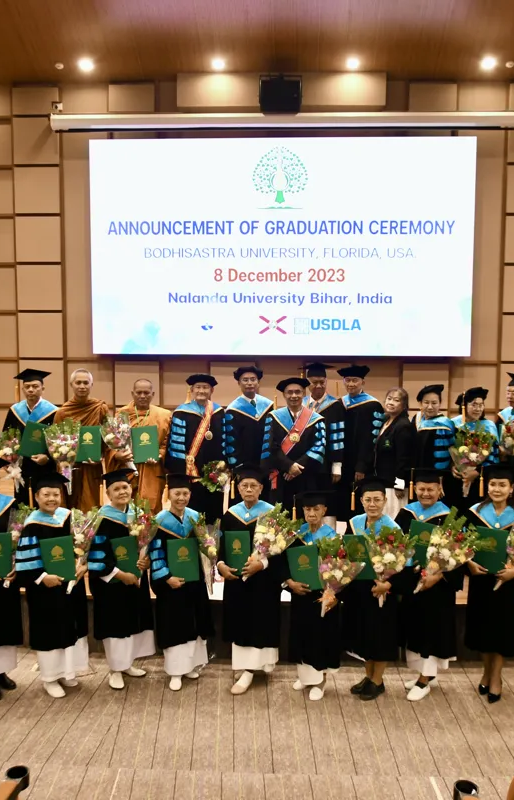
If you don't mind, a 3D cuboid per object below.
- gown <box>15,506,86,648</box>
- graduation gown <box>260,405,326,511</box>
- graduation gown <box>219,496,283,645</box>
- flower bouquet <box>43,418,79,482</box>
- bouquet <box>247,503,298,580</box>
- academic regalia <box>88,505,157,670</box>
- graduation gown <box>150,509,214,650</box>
[{"bbox_3d":[-1.484,1.297,6.515,0.500,1.028,0.380,-4,8,-32],"label":"gown"},{"bbox_3d":[0.311,0.538,7.879,0.569,0.994,0.360,1,7,5],"label":"graduation gown"},{"bbox_3d":[-0.040,1.251,6.483,0.480,1.042,0.400,1,7,5],"label":"graduation gown"},{"bbox_3d":[-1.644,0.452,7.607,0.290,0.560,0.220,-5,10,-4],"label":"flower bouquet"},{"bbox_3d":[0.089,1.015,6.386,0.290,0.552,0.220,28,0,-3],"label":"bouquet"},{"bbox_3d":[-0.996,1.387,6.665,0.500,1.236,0.380,-3,8,-28],"label":"academic regalia"},{"bbox_3d":[-0.547,1.294,6.520,0.470,1.004,0.400,-1,7,-10],"label":"graduation gown"}]

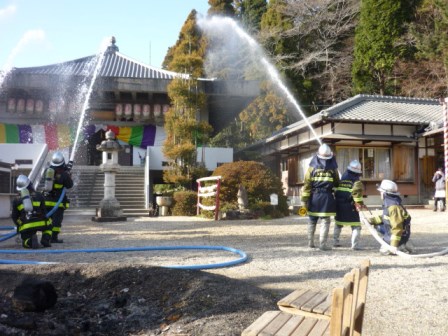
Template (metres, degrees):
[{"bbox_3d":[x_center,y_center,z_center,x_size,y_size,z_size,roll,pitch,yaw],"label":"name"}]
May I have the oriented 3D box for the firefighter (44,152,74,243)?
[{"bbox_3d":[-3.101,0.559,8.040,0.500,1.720,0.480,-1,-1,25],"label":"firefighter"}]

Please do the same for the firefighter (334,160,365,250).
[{"bbox_3d":[2.189,0.626,7.438,0.520,1.560,0.420,-1,-1,28],"label":"firefighter"}]

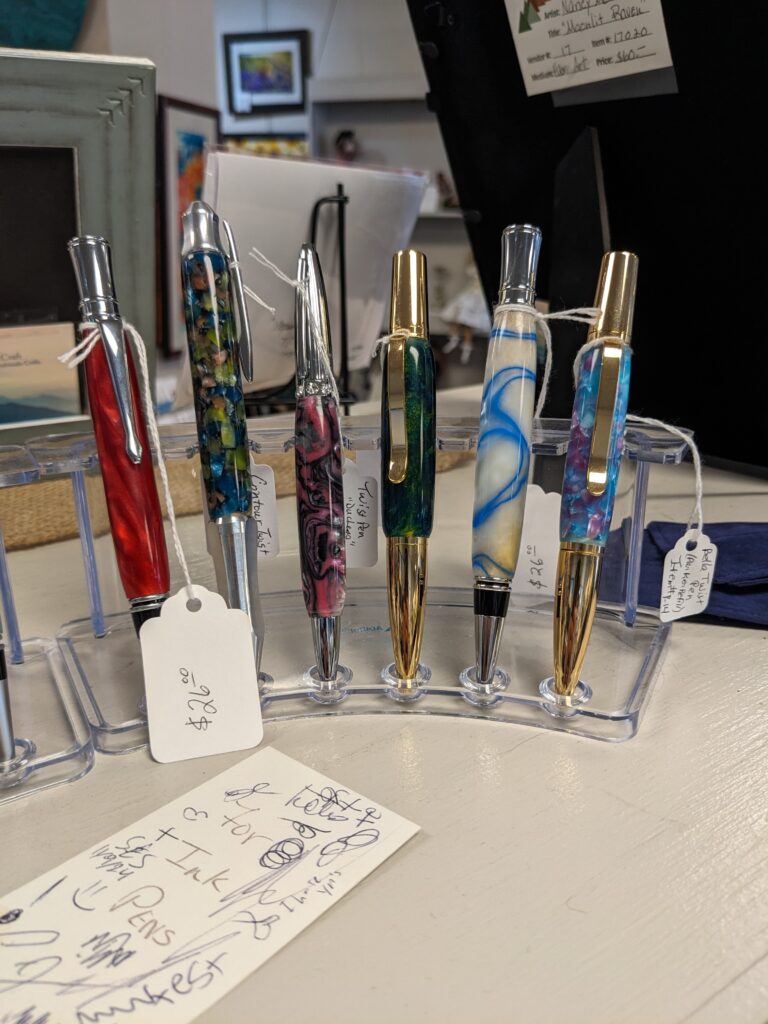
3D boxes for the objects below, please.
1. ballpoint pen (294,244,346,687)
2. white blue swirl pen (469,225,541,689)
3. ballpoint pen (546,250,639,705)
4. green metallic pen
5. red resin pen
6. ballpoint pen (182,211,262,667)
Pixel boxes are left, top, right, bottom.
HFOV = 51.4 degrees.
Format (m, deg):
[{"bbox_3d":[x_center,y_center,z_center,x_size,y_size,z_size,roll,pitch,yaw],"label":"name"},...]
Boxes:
[{"bbox_3d":[-0.020,-0.014,0.230,0.013,0.128,0.015,-5,-3,37],"label":"ballpoint pen"},{"bbox_3d":[0.034,-0.016,0.230,0.015,0.134,0.017,4,-2,7],"label":"white blue swirl pen"},{"bbox_3d":[0.058,-0.010,0.222,0.015,0.126,0.017,7,-1,-1],"label":"ballpoint pen"},{"bbox_3d":[0.006,-0.012,0.227,0.015,0.127,0.017,-1,-3,25],"label":"green metallic pen"},{"bbox_3d":[-0.070,-0.011,0.219,0.015,0.130,0.017,-9,0,-43],"label":"red resin pen"},{"bbox_3d":[-0.044,-0.020,0.230,0.018,0.141,0.015,-6,-2,-5],"label":"ballpoint pen"}]

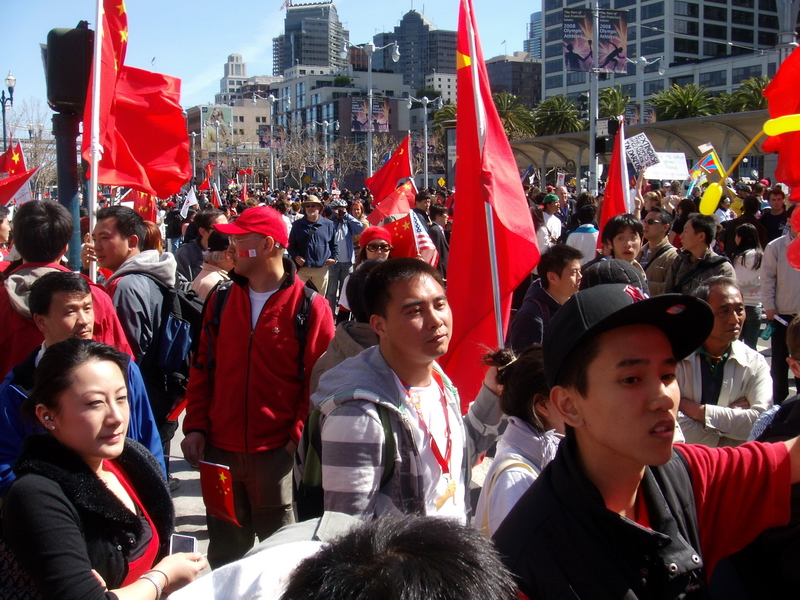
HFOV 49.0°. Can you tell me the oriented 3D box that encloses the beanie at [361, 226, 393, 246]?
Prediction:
[{"bbox_3d":[-0.142,-0.374,5.300,0.200,0.150,0.220,0,7,0],"label":"beanie"}]

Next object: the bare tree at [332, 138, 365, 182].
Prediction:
[{"bbox_3d":[-5.197,-13.090,89.057,3.600,6.874,3.400,0,7,0],"label":"bare tree"}]

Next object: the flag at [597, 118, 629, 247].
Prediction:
[{"bbox_3d":[1.452,-0.782,6.000,0.250,0.930,0.180,0,7,6],"label":"flag"}]

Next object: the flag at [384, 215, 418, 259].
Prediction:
[{"bbox_3d":[-0.024,-0.427,6.000,0.330,0.280,0.140,-13,7,-8],"label":"flag"}]

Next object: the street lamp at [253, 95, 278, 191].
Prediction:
[{"bbox_3d":[-11.116,-13.004,76.599,3.200,9.800,0.600,-1,8,-10],"label":"street lamp"}]

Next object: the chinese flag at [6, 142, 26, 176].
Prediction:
[{"bbox_3d":[-6.382,-2.303,14.500,0.450,0.620,0.200,-2,8,-17],"label":"chinese flag"}]

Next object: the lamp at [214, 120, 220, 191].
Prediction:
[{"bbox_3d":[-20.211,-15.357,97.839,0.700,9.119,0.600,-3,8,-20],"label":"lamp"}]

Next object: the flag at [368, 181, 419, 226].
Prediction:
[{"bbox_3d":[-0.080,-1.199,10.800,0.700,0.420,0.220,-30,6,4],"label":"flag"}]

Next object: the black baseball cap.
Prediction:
[{"bbox_3d":[0.306,0.032,1.260,0.190,0.135,0.270,8,-37,-30],"label":"black baseball cap"}]

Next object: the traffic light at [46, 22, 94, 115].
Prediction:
[{"bbox_3d":[-1.777,-1.258,4.750,0.280,0.480,0.450,-3,8,-19],"label":"traffic light"}]

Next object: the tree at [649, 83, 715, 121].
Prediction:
[{"bbox_3d":[23.802,-13.139,74.934,5.800,10.591,5.800,0,7,0],"label":"tree"}]

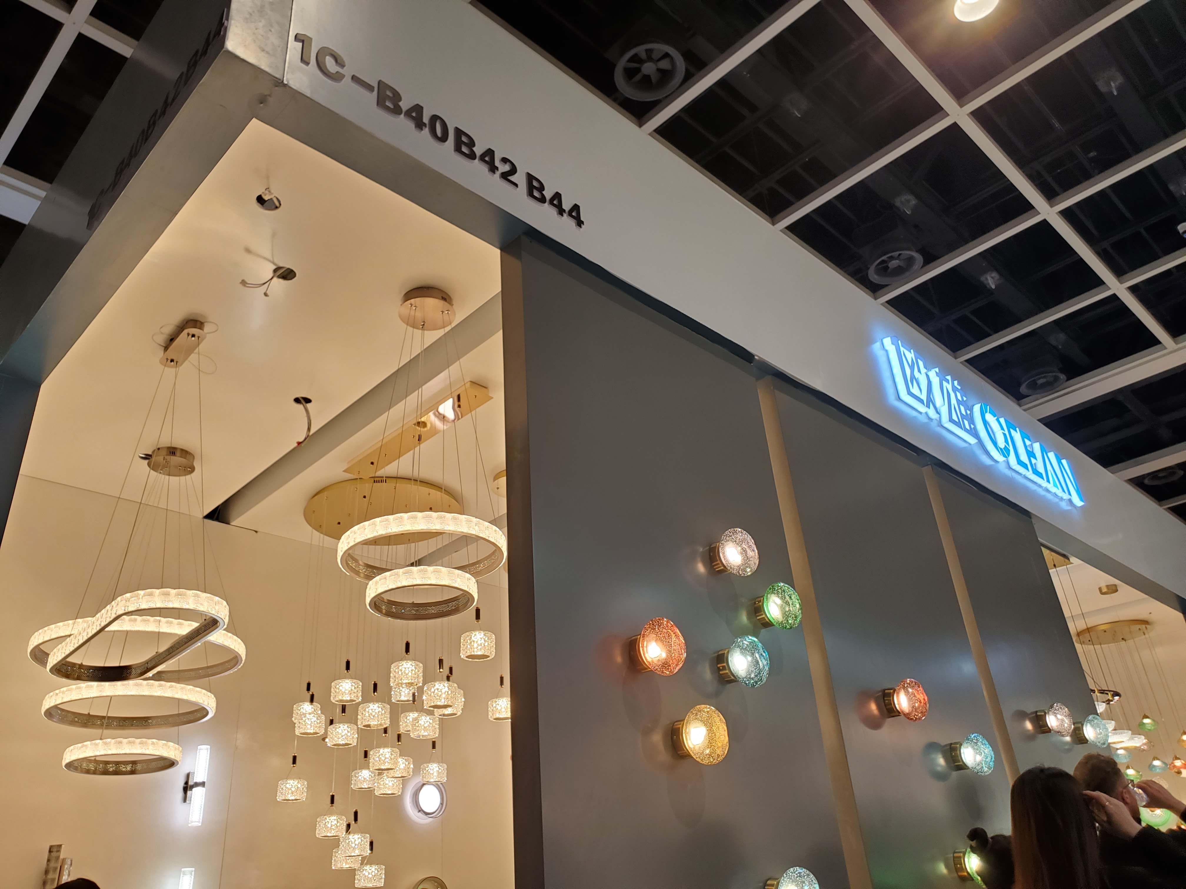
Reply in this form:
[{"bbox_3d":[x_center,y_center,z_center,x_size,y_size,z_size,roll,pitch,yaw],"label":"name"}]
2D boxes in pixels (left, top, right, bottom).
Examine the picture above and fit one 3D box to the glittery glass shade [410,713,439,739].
[{"bbox_3d":[-0.693,1.169,3.679,0.114,0.073,0.114,-4,-28,-2],"label":"glittery glass shade"}]

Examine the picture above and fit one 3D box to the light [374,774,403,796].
[{"bbox_3d":[-0.904,1.515,3.946,0.114,0.073,0.114,-4,-28,-2],"label":"light"}]

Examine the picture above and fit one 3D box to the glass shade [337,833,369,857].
[{"bbox_3d":[-1.016,1.706,3.792,0.122,0.082,0.122,21,-37,-40],"label":"glass shade"}]

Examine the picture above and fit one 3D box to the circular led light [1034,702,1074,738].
[{"bbox_3d":[2.060,1.230,3.963,0.147,0.147,0.118,21,-37,-40],"label":"circular led light"}]

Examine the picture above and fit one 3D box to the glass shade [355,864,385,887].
[{"bbox_3d":[-0.963,1.861,3.849,0.122,0.083,0.122,-4,-27,-2],"label":"glass shade"}]

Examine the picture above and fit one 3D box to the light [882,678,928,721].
[{"bbox_3d":[1.071,0.884,3.072,0.147,0.147,0.125,21,-37,-40],"label":"light"}]

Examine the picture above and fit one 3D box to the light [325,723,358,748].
[{"bbox_3d":[-1.156,1.347,4.120,0.132,0.085,0.132,21,-37,-40],"label":"light"}]

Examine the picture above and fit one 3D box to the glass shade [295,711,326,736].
[{"bbox_3d":[-1.197,1.190,3.775,0.114,0.073,0.114,22,-38,-40],"label":"glass shade"}]

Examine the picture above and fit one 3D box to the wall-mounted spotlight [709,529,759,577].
[{"bbox_3d":[0.418,0.322,2.666,0.147,0.147,0.125,21,-37,-40],"label":"wall-mounted spotlight"}]

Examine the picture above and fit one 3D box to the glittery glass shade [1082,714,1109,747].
[{"bbox_3d":[2.430,1.372,4.293,0.147,0.147,0.079,21,-37,-40],"label":"glittery glass shade"}]

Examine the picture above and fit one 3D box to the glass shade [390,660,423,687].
[{"bbox_3d":[-0.671,0.830,3.217,0.114,0.072,0.114,-4,-28,-2],"label":"glass shade"}]

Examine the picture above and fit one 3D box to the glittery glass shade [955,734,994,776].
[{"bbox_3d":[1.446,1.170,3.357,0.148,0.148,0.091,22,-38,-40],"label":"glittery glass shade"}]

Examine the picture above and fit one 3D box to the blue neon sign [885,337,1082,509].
[{"bbox_3d":[2.237,-0.054,4.917,2.294,0.321,0.055,21,-37,-40],"label":"blue neon sign"}]

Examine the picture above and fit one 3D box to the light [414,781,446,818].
[{"bbox_3d":[-0.830,1.813,4.550,0.174,0.174,0.047,22,-38,-40],"label":"light"}]

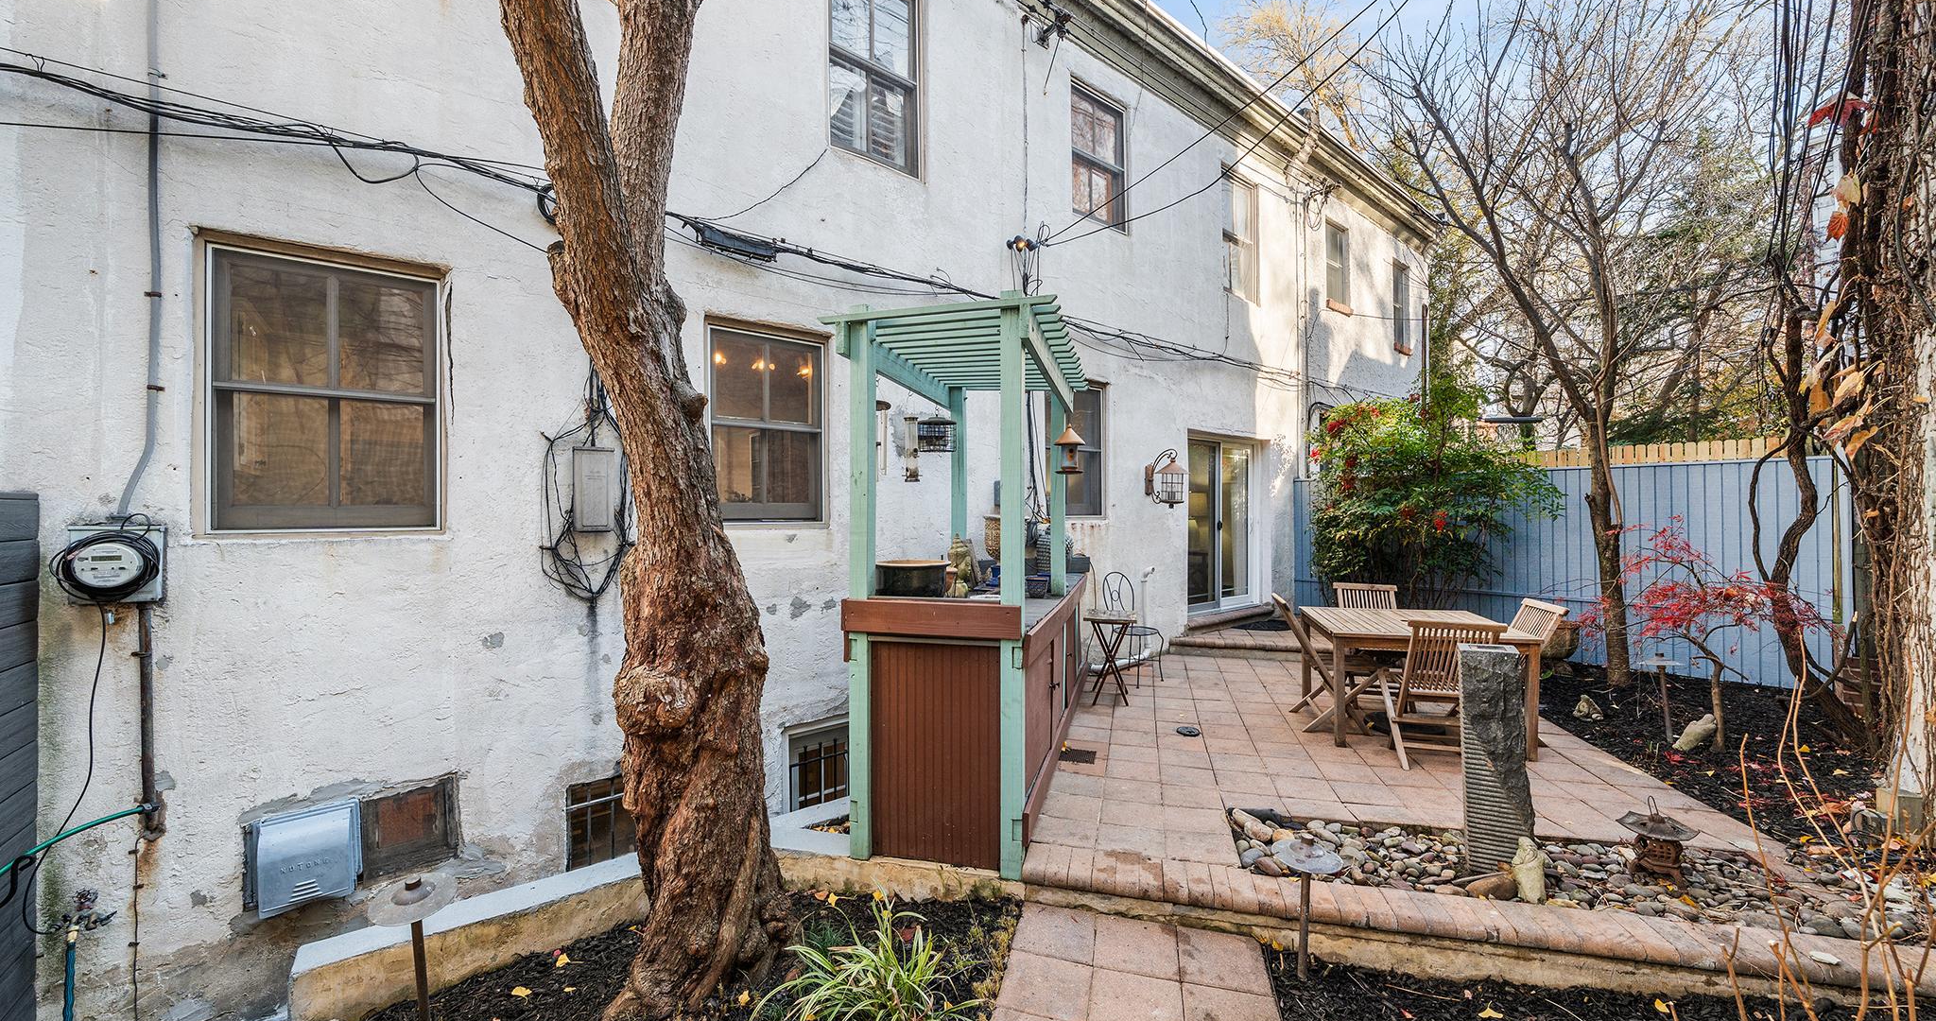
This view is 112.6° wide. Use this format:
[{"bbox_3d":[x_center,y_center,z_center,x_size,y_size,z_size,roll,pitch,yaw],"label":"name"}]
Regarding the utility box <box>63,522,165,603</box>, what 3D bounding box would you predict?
[{"bbox_3d":[-3.596,0.230,2.740,0.250,0.325,0.150,0,0,-37],"label":"utility box"}]

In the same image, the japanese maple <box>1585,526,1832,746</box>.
[{"bbox_3d":[4.952,0.815,4.279,1.100,1.500,1.150,0,0,-41],"label":"japanese maple"}]

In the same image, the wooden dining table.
[{"bbox_3d":[3.202,1.207,4.789,1.200,0.740,1.260,0,0,14],"label":"wooden dining table"}]

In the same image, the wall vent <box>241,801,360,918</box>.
[{"bbox_3d":[-3.113,1.647,3.042,0.350,0.410,0.130,0,0,-38],"label":"wall vent"}]

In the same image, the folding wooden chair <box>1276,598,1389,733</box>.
[{"bbox_3d":[2.654,1.125,4.783,0.630,0.910,0.480,0,0,14],"label":"folding wooden chair"}]

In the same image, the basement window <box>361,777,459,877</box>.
[{"bbox_3d":[-2.874,1.637,3.340,0.390,0.410,0.080,0,0,-38],"label":"basement window"}]

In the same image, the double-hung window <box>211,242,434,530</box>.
[{"bbox_3d":[-3.188,-0.558,3.250,0.822,1.323,0.120,0,0,-37],"label":"double-hung window"}]

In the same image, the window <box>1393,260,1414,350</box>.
[{"bbox_3d":[7.496,-3.547,11.223,0.733,1.426,0.120,0,0,-37],"label":"window"}]

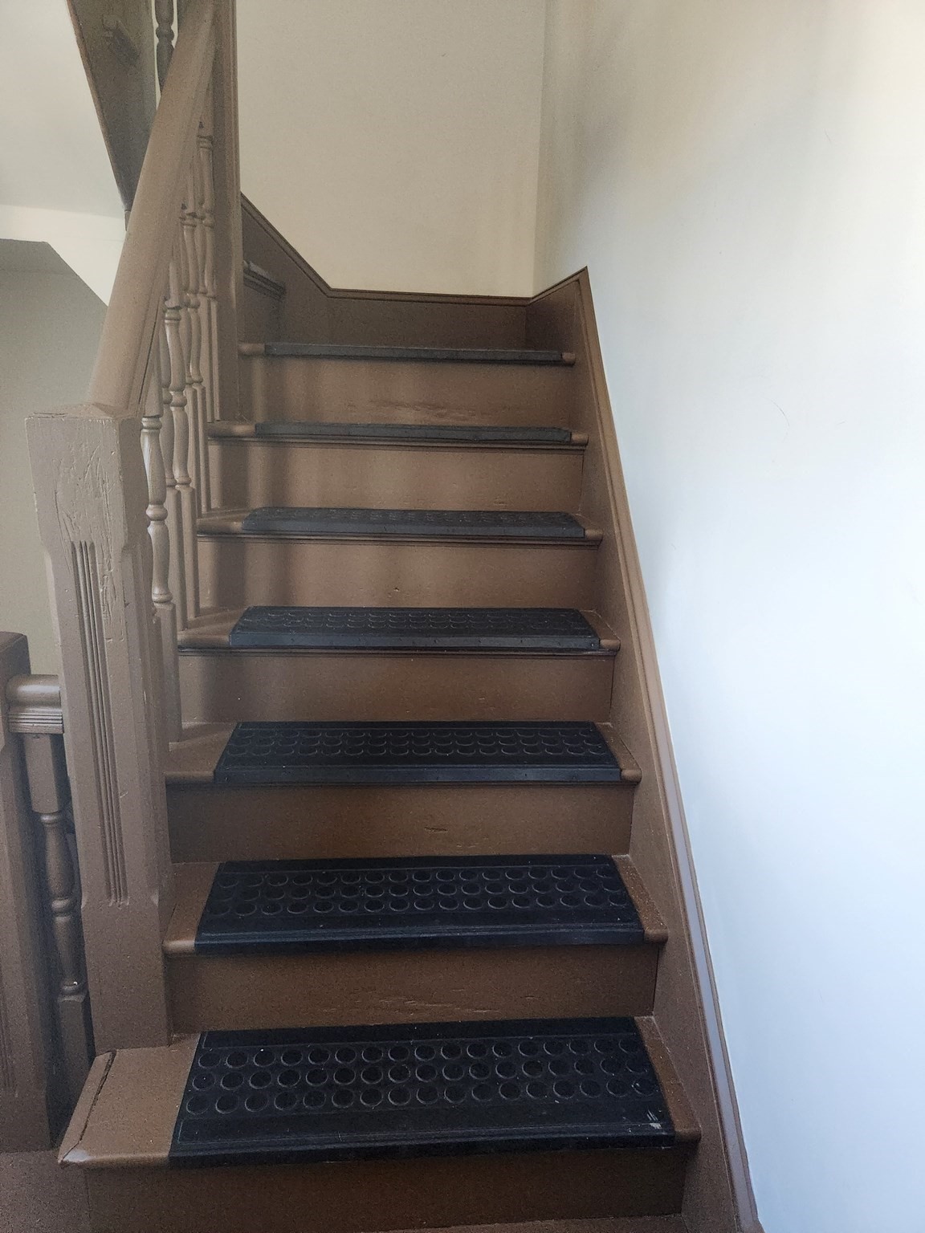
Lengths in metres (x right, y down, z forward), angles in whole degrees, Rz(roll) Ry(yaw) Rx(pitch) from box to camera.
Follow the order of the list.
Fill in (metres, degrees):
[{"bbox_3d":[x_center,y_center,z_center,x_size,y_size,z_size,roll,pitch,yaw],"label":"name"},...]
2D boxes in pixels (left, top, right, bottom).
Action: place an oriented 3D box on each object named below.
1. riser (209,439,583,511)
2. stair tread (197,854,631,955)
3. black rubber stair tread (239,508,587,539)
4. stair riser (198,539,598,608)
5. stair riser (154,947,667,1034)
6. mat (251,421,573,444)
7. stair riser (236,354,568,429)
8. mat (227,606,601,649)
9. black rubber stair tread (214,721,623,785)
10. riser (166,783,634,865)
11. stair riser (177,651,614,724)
[{"bbox_3d":[-0.176,-0.353,2.023,0.959,0.175,0.020,0,15,-4],"label":"riser"},{"bbox_3d":[-0.072,0.514,1.486,0.755,0.027,0.238,0,15,-4],"label":"stair tread"},{"bbox_3d":[-0.109,-0.223,1.929,0.755,0.027,0.238,0,15,-4],"label":"black rubber stair tread"},{"bbox_3d":[-0.161,-0.105,1.872,0.948,0.174,0.020,0,15,-4],"label":"stair riser"},{"bbox_3d":[-0.091,0.632,1.432,0.867,0.173,0.020,0,15,-4],"label":"stair riser"},{"bbox_3d":[-0.121,-0.471,2.080,0.755,0.027,0.238,0,15,-4],"label":"mat"},{"bbox_3d":[-0.141,-0.596,2.171,0.882,0.170,0.020,0,15,-4],"label":"stair riser"},{"bbox_3d":[-0.097,0.022,1.784,0.755,0.027,0.238,0,15,-4],"label":"mat"},{"bbox_3d":[-0.085,0.267,1.636,0.755,0.027,0.238,0,15,-4],"label":"black rubber stair tread"},{"bbox_3d":[-0.123,0.385,1.581,0.911,0.174,0.020,0,15,-4],"label":"riser"},{"bbox_3d":[-0.152,0.139,1.727,0.950,0.172,0.020,0,15,-4],"label":"stair riser"}]

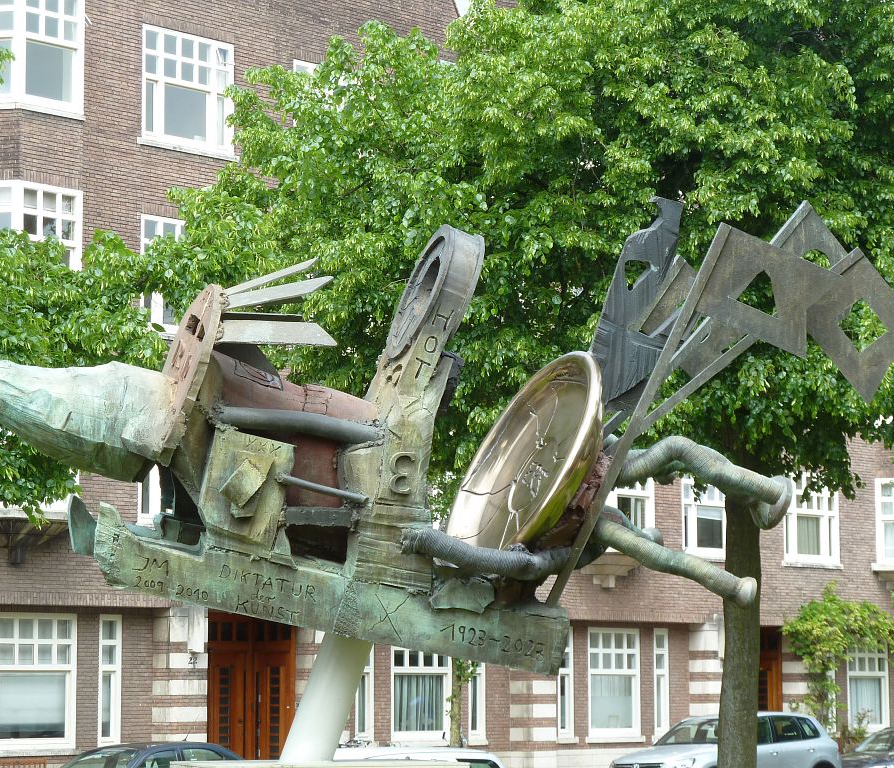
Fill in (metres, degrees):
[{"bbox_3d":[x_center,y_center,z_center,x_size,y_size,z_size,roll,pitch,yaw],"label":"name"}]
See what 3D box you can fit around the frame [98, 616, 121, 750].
[{"bbox_3d":[-5.412,4.724,42.376,0.120,2.082,0.465,-6,-9,43],"label":"frame"}]

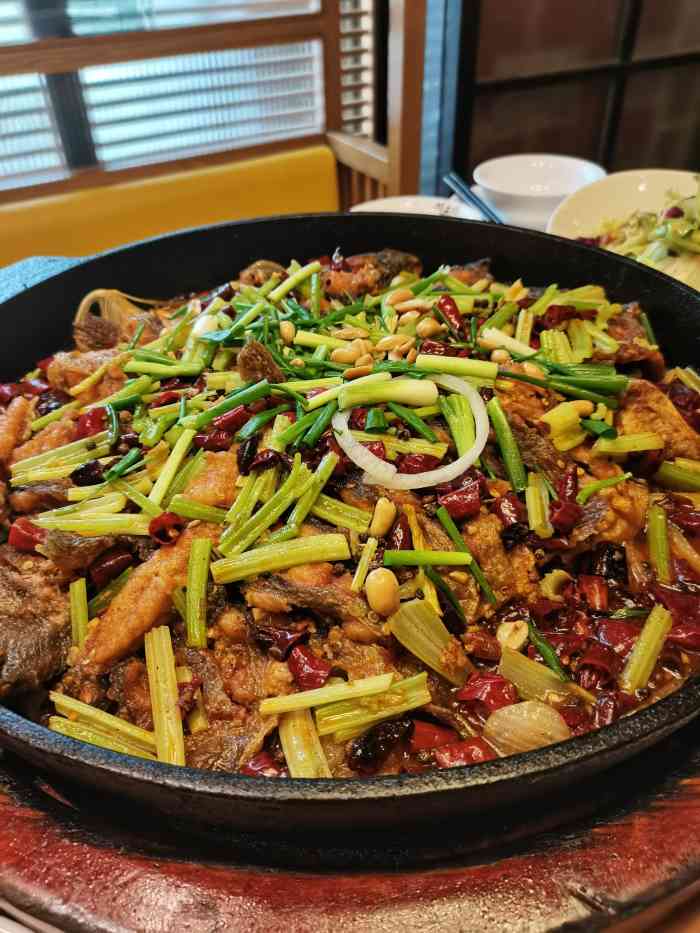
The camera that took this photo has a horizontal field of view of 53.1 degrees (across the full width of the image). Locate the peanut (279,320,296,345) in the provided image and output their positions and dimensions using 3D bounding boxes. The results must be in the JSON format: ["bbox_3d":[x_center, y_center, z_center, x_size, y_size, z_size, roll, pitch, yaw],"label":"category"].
[{"bbox_3d":[-0.029,-0.063,0.331,0.008,0.007,0.013,0,54,2],"label":"peanut"}]

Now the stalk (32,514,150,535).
[{"bbox_3d":[-0.089,0.020,0.244,0.041,0.005,0.007,2,39,3],"label":"stalk"}]

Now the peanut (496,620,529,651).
[{"bbox_3d":[0.050,0.052,0.215,0.009,0.005,0.011,20,48,24],"label":"peanut"}]

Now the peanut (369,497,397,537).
[{"bbox_3d":[0.011,0.017,0.239,0.007,0.007,0.015,11,52,14],"label":"peanut"}]

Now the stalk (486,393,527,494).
[{"bbox_3d":[0.062,-0.009,0.277,0.005,0.004,0.040,-8,64,-8],"label":"stalk"}]

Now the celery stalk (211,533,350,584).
[{"bbox_3d":[-0.022,0.029,0.222,0.043,0.006,0.008,-9,39,-7],"label":"celery stalk"}]

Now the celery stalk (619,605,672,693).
[{"bbox_3d":[0.087,0.053,0.205,0.006,0.005,0.029,20,49,25],"label":"celery stalk"}]

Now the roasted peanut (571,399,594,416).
[{"bbox_3d":[0.097,-0.025,0.294,0.010,0.004,0.005,-15,42,-24],"label":"roasted peanut"}]

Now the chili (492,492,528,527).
[{"bbox_3d":[0.058,0.015,0.257,0.009,0.008,0.013,-13,49,-13],"label":"chili"}]

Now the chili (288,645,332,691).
[{"bbox_3d":[-0.012,0.062,0.215,0.013,0.006,0.007,35,52,26],"label":"chili"}]

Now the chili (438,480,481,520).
[{"bbox_3d":[0.036,0.011,0.232,0.013,0.009,0.011,-10,38,-11],"label":"chili"}]

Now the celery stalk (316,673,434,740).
[{"bbox_3d":[0.007,0.067,0.198,0.033,0.007,0.011,-12,40,-9],"label":"celery stalk"}]

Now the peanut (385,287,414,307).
[{"bbox_3d":[0.026,-0.088,0.362,0.015,0.006,0.007,-20,43,-16],"label":"peanut"}]

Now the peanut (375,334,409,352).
[{"bbox_3d":[0.019,-0.057,0.327,0.016,0.006,0.007,-16,41,-11],"label":"peanut"}]

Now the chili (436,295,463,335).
[{"bbox_3d":[0.049,-0.073,0.336,0.007,0.007,0.022,-11,55,-11],"label":"chili"}]

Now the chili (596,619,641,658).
[{"bbox_3d":[0.089,0.056,0.229,0.015,0.004,0.009,20,44,9],"label":"chili"}]

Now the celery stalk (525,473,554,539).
[{"bbox_3d":[0.069,0.014,0.256,0.008,0.006,0.027,2,46,5],"label":"celery stalk"}]

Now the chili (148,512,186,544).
[{"bbox_3d":[-0.065,0.022,0.252,0.010,0.008,0.012,14,35,18],"label":"chili"}]

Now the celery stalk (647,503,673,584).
[{"bbox_3d":[0.110,0.027,0.249,0.007,0.006,0.035,7,45,11],"label":"celery stalk"}]

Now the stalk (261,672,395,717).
[{"bbox_3d":[-0.006,0.061,0.187,0.035,0.003,0.004,-10,39,-7],"label":"stalk"}]

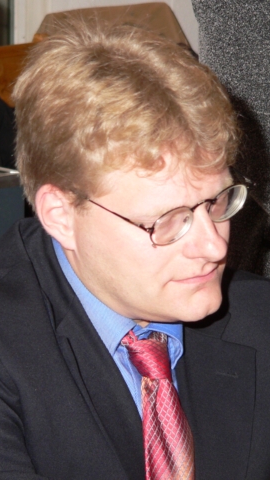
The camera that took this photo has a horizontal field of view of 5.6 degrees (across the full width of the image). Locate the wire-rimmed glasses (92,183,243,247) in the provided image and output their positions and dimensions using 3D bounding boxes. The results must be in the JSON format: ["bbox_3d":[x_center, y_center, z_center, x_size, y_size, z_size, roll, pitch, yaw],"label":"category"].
[{"bbox_3d":[0.015,-0.045,2.413,0.140,0.043,0.132,-23,41,-38],"label":"wire-rimmed glasses"}]

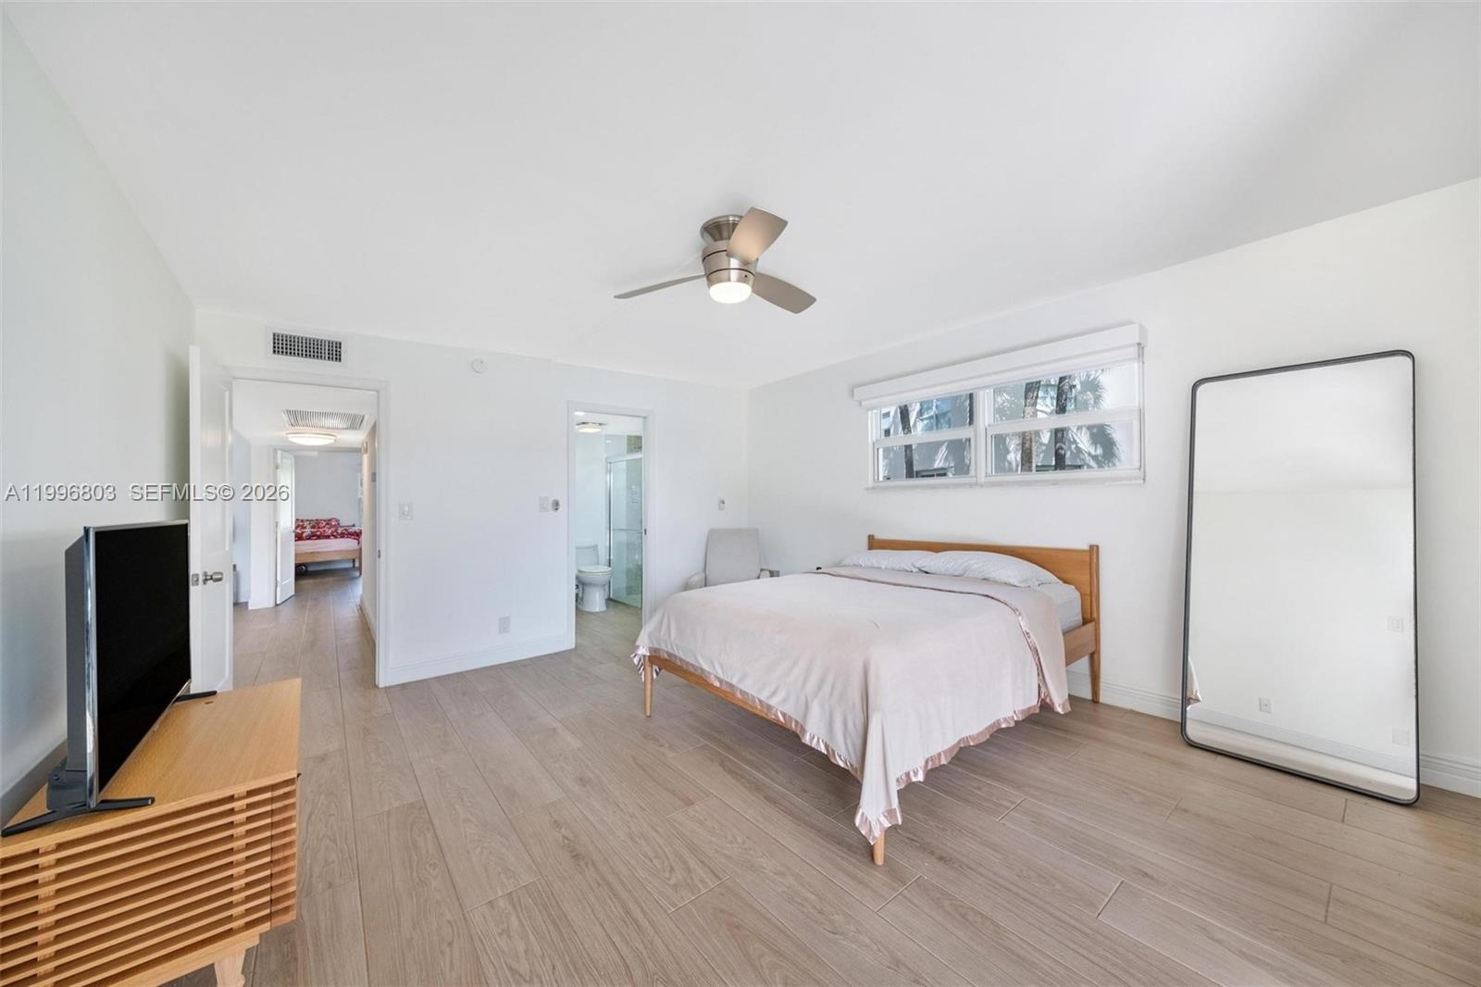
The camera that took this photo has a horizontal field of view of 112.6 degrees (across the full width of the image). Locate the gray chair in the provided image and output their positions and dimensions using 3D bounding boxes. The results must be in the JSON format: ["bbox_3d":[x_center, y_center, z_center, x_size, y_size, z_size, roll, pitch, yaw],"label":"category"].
[{"bbox_3d":[-0.075,0.835,4.643,0.780,0.980,0.820,-1,-1,5],"label":"gray chair"}]

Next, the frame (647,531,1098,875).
[{"bbox_3d":[0.784,0.801,2.910,2.170,0.950,1.670,0,-2,-38],"label":"frame"}]

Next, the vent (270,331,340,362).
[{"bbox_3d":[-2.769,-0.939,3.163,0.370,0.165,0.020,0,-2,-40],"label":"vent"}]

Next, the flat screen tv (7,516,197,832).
[{"bbox_3d":[-1.664,0.388,1.371,0.200,0.610,0.980,0,-2,-40],"label":"flat screen tv"}]

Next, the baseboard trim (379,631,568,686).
[{"bbox_3d":[-1.945,1.257,3.798,1.310,0.140,0.018,0,-2,-40],"label":"baseboard trim"}]

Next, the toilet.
[{"bbox_3d":[-1.790,0.998,5.895,0.420,0.750,0.700,0,-2,-40],"label":"toilet"}]

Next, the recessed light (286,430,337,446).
[{"bbox_3d":[-4.729,-0.600,5.451,0.410,0.120,0.410,0,-2,-40],"label":"recessed light"}]

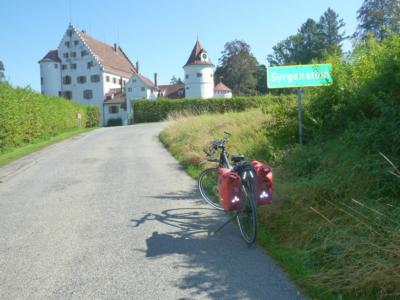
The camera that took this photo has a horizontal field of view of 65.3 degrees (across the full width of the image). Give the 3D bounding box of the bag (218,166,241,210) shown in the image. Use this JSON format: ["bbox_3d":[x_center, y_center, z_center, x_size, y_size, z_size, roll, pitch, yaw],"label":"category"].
[{"bbox_3d":[0.316,0.408,3.320,0.180,0.385,0.310,-6,7,-6],"label":"bag"}]

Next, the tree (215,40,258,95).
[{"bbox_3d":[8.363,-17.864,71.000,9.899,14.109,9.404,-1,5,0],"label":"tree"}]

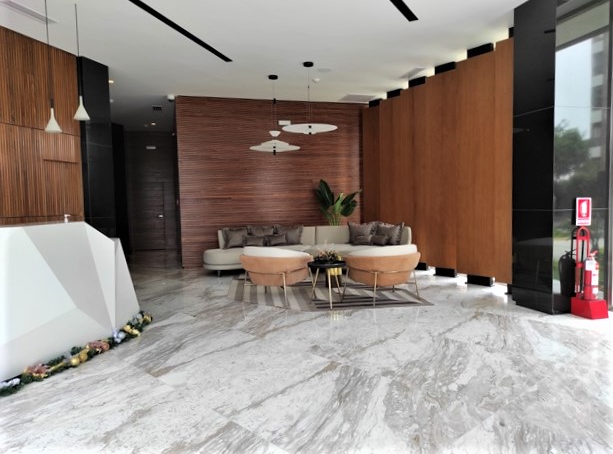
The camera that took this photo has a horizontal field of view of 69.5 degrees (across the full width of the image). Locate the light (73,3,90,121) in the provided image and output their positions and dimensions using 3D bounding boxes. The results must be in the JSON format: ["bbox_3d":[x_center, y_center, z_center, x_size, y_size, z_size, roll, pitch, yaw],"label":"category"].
[{"bbox_3d":[-2.515,-1.815,4.872,0.180,1.270,0.180,-1,3,0],"label":"light"}]

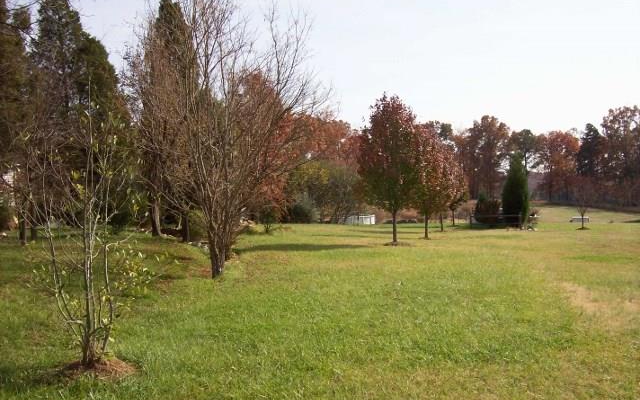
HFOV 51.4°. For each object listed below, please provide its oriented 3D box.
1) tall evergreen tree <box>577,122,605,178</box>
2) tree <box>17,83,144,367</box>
[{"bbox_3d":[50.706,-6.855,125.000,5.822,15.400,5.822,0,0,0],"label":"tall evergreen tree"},{"bbox_3d":[-2.339,0.234,6.500,1.194,2.764,1.144,0,0,0],"label":"tree"}]

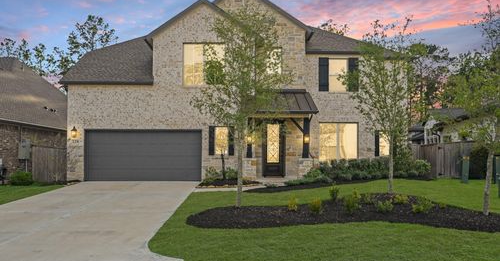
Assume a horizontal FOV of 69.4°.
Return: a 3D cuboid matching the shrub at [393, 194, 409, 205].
[{"bbox_3d":[4.023,1.848,9.650,0.428,0.275,0.410,0,-1,-2],"label":"shrub"}]

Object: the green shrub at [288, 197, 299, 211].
[{"bbox_3d":[1.078,1.816,8.950,0.248,0.359,0.260,0,-1,-2],"label":"green shrub"}]

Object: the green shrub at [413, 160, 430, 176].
[{"bbox_3d":[7.744,1.716,16.300,0.788,0.708,0.772,0,0,0],"label":"green shrub"}]

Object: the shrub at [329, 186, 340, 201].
[{"bbox_3d":[2.388,1.777,10.200,0.339,0.418,0.330,0,-1,-2],"label":"shrub"}]

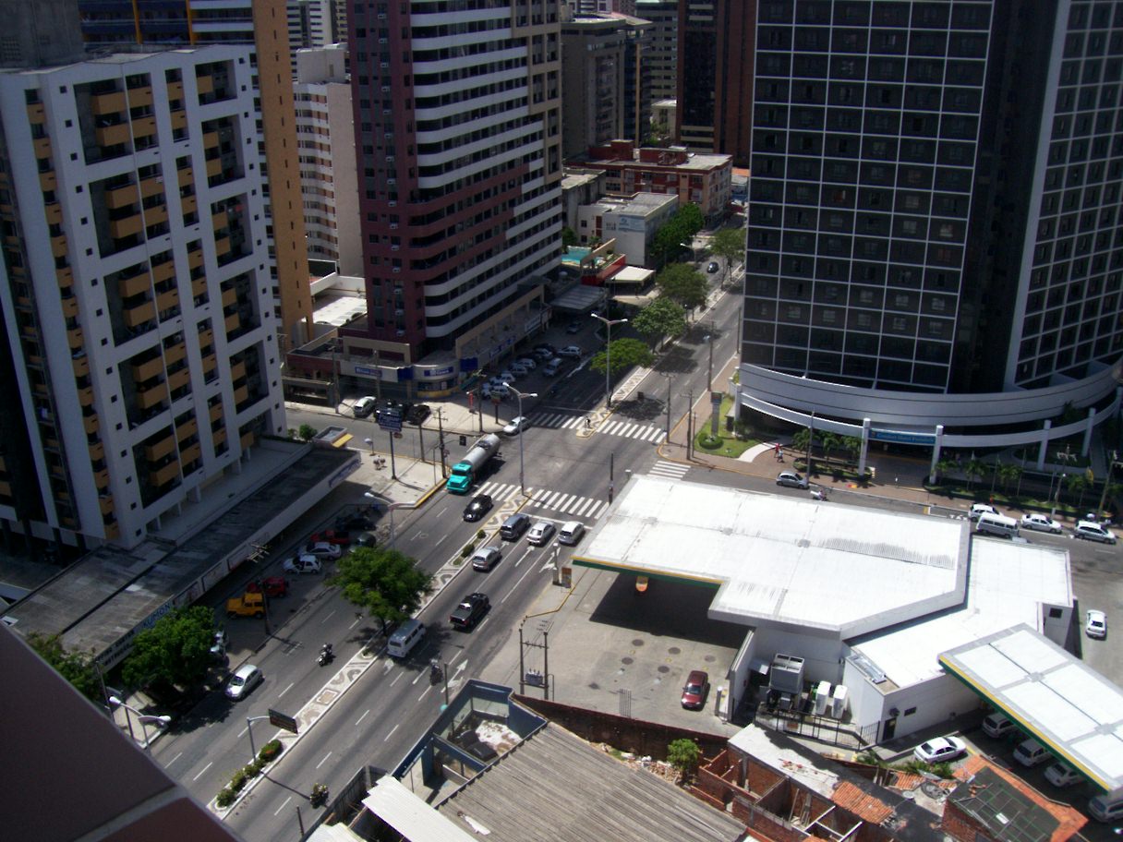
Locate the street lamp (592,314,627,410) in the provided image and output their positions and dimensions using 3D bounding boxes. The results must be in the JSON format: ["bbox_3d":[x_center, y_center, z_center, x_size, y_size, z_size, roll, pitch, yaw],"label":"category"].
[{"bbox_3d":[6.533,-7.970,153.296,5.000,13.075,0.350,8,23,20],"label":"street lamp"}]

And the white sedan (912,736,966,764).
[{"bbox_3d":[30.510,26.160,88.720,4.400,1.430,1.720,-9,24,-20],"label":"white sedan"}]

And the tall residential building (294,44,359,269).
[{"bbox_3d":[-42.739,-51.601,221.205,18.000,45.701,16.000,8,23,20],"label":"tall residential building"}]

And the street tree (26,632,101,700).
[{"bbox_3d":[-40.344,21.350,89.305,6.600,6.800,6.600,7,23,20],"label":"street tree"}]

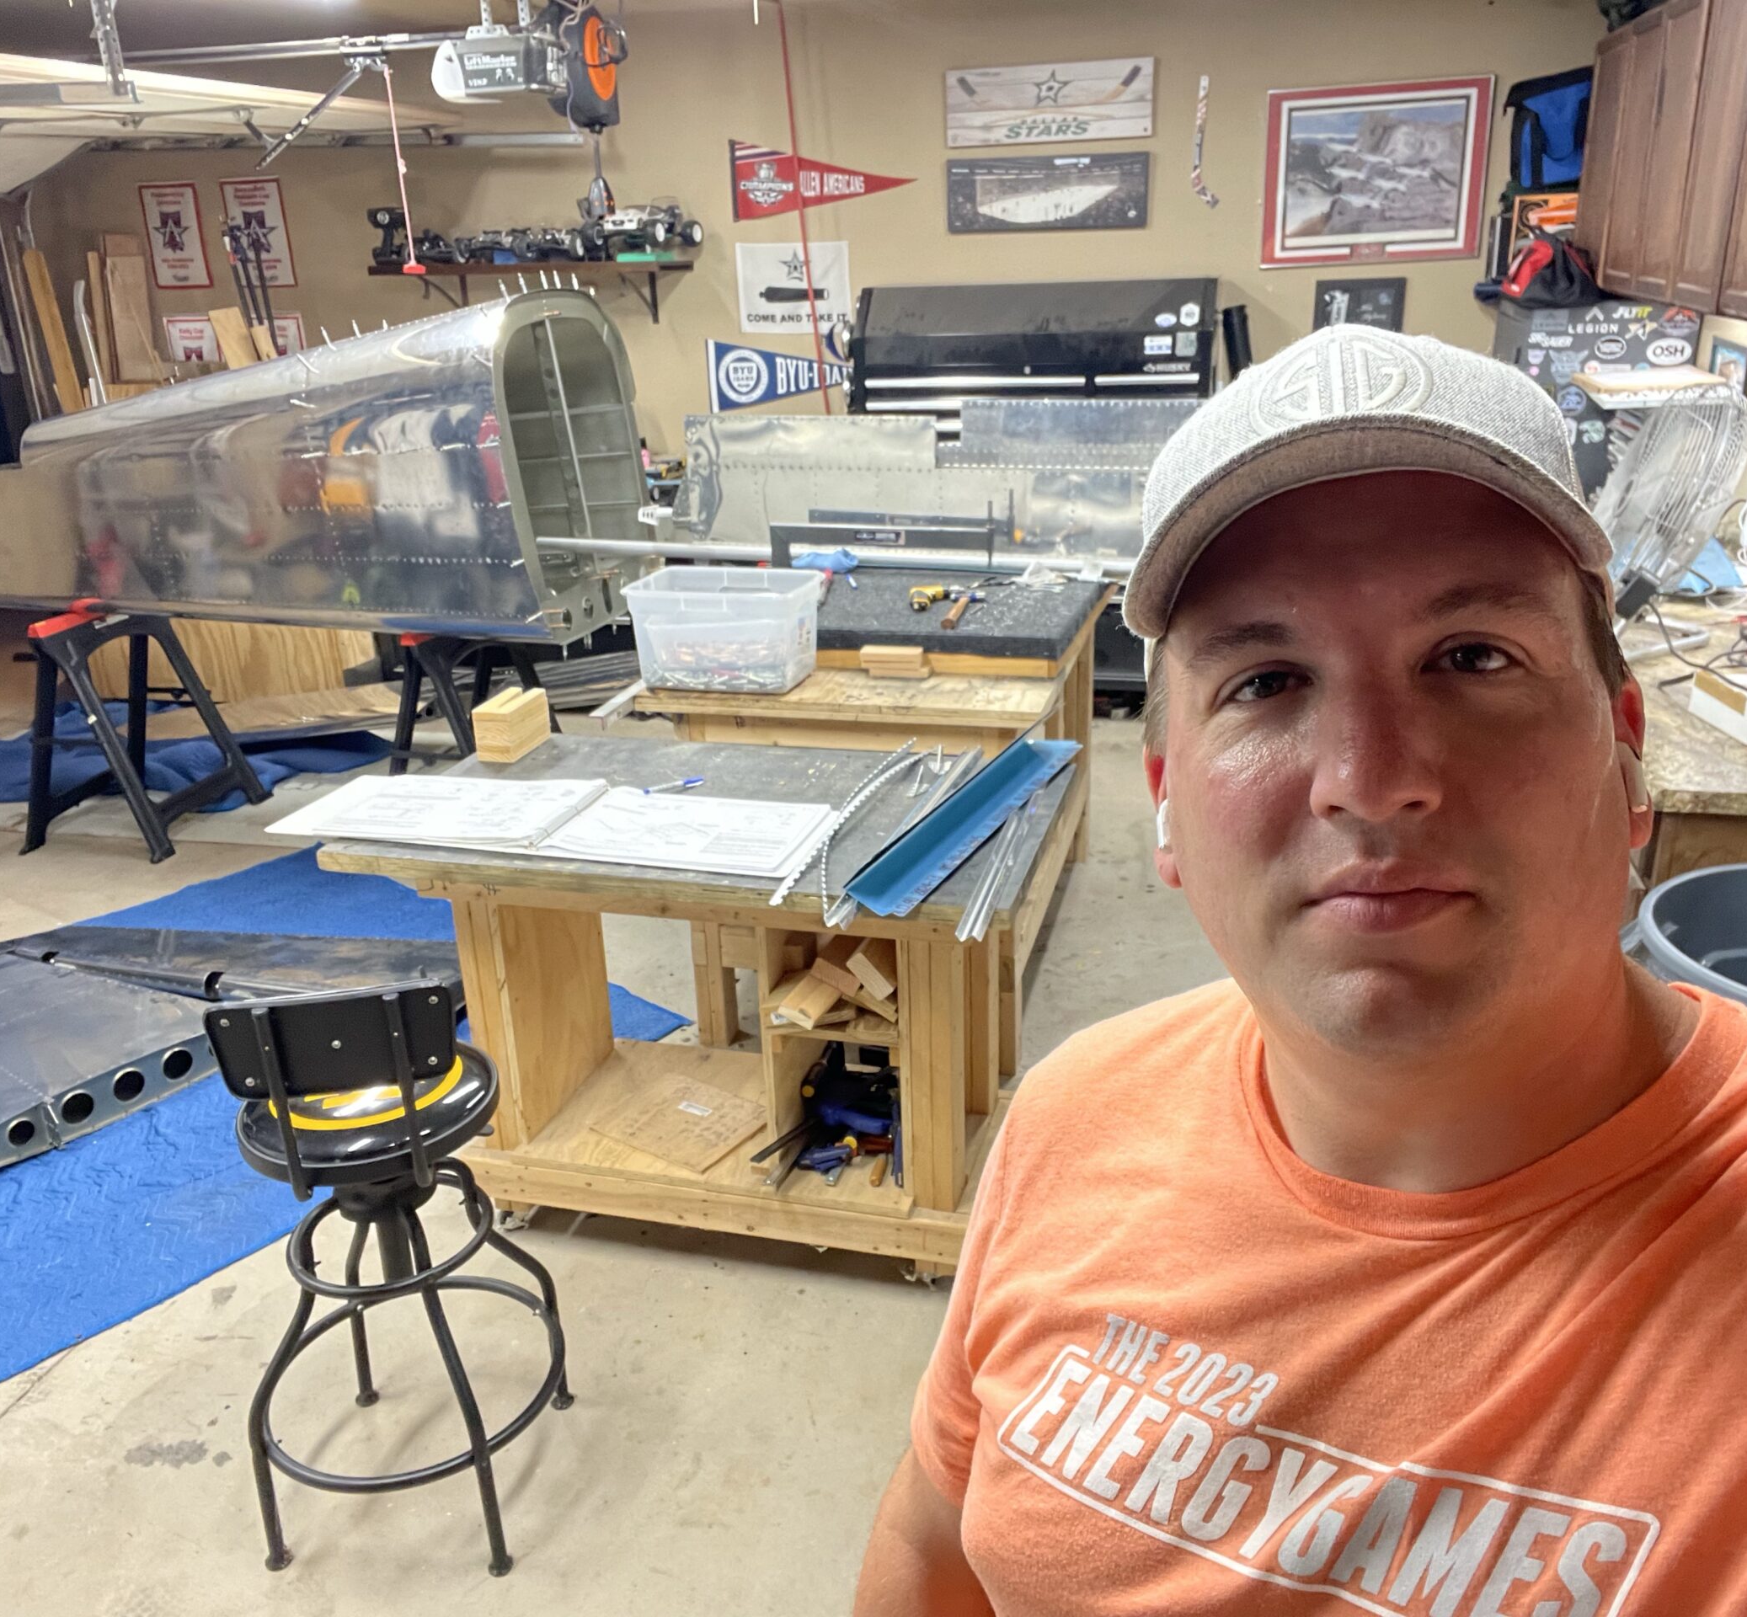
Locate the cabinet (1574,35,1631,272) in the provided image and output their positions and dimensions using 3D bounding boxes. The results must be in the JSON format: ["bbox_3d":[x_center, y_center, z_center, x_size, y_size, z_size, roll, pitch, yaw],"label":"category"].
[{"bbox_3d":[2.504,-2.080,4.599,0.320,0.729,0.480,3,23,13],"label":"cabinet"}]

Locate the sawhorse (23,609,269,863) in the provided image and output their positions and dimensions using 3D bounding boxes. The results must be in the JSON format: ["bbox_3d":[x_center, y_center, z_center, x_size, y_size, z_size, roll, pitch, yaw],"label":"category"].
[{"bbox_3d":[-2.600,-0.312,4.971,0.570,0.795,0.650,2,23,12],"label":"sawhorse"}]

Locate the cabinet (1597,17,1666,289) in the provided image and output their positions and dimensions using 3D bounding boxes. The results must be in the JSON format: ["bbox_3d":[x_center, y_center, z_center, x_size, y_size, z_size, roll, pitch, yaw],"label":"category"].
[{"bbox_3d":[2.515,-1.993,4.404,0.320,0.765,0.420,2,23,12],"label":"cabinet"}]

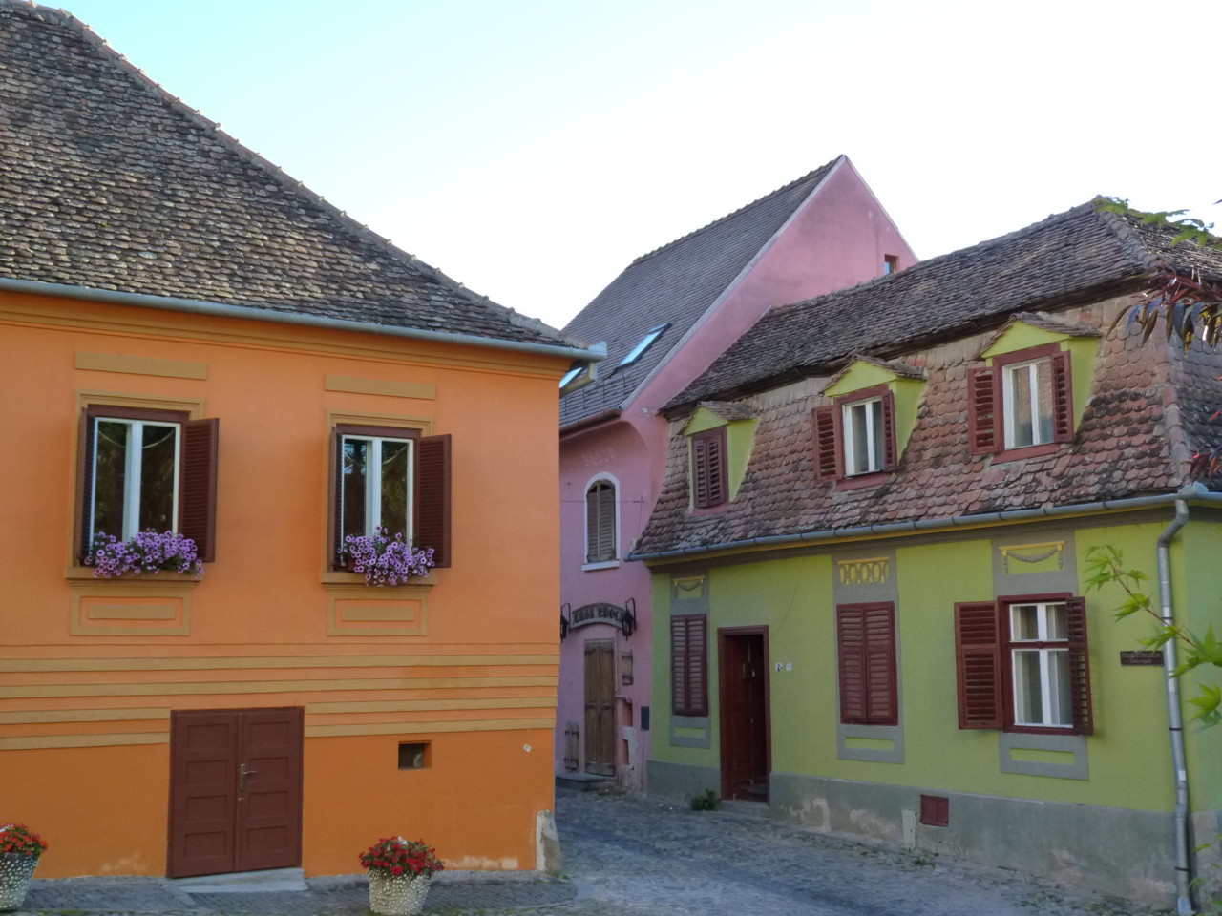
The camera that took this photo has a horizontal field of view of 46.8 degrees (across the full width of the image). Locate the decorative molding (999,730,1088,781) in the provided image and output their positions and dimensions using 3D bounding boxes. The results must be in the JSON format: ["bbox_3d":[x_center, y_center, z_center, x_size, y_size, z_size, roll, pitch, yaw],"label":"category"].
[{"bbox_3d":[4.460,3.076,14.593,0.050,0.428,1.169,4,-10,-31],"label":"decorative molding"}]

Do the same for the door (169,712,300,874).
[{"bbox_3d":[-3.319,2.945,12.531,1.195,1.419,0.090,4,-9,-30],"label":"door"}]

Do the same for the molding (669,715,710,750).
[{"bbox_3d":[1.122,3.877,19.949,0.050,0.424,0.963,4,-10,-31],"label":"molding"}]

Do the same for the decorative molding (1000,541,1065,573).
[{"bbox_3d":[4.816,1.144,16.195,0.050,0.310,0.940,5,-10,-33],"label":"decorative molding"}]

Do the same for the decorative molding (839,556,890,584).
[{"bbox_3d":[3.058,1.373,17.094,0.050,0.277,0.929,4,-10,-31],"label":"decorative molding"}]

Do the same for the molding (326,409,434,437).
[{"bbox_3d":[-2.215,-0.329,13.646,1.097,0.188,0.070,4,-9,-30],"label":"molding"}]

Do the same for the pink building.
[{"bbox_3d":[2.127,0.537,28.893,9.167,11.060,9.267,4,-9,-28],"label":"pink building"}]

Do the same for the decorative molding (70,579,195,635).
[{"bbox_3d":[-4.230,1.332,12.544,1.049,0.493,0.080,4,-9,-30],"label":"decorative molding"}]

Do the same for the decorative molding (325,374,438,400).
[{"bbox_3d":[-2.266,-0.699,14.026,1.159,0.149,0.050,4,-9,-30],"label":"decorative molding"}]

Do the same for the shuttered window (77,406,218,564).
[{"bbox_3d":[-4.138,0.248,12.642,1.139,1.417,0.380,4,-9,-30],"label":"shuttered window"}]

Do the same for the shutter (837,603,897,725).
[{"bbox_3d":[3.313,2.679,18.335,0.080,1.579,1.069,5,-10,-33],"label":"shutter"}]

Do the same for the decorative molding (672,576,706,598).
[{"bbox_3d":[1.181,1.994,21.708,0.050,0.292,0.814,5,-10,-33],"label":"decorative molding"}]

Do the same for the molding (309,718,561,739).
[{"bbox_3d":[-1.704,2.646,13.865,2.646,0.100,0.050,4,-9,-30],"label":"molding"}]

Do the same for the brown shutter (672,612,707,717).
[{"bbox_3d":[1.116,2.954,20.072,0.060,1.427,0.885,4,-10,-31],"label":"brown shutter"}]

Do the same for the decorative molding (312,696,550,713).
[{"bbox_3d":[-1.694,2.433,13.902,2.664,0.095,0.050,4,-9,-30],"label":"decorative molding"}]

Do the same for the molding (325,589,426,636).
[{"bbox_3d":[-2.203,1.467,13.384,1.001,0.440,0.060,4,-9,-30],"label":"molding"}]

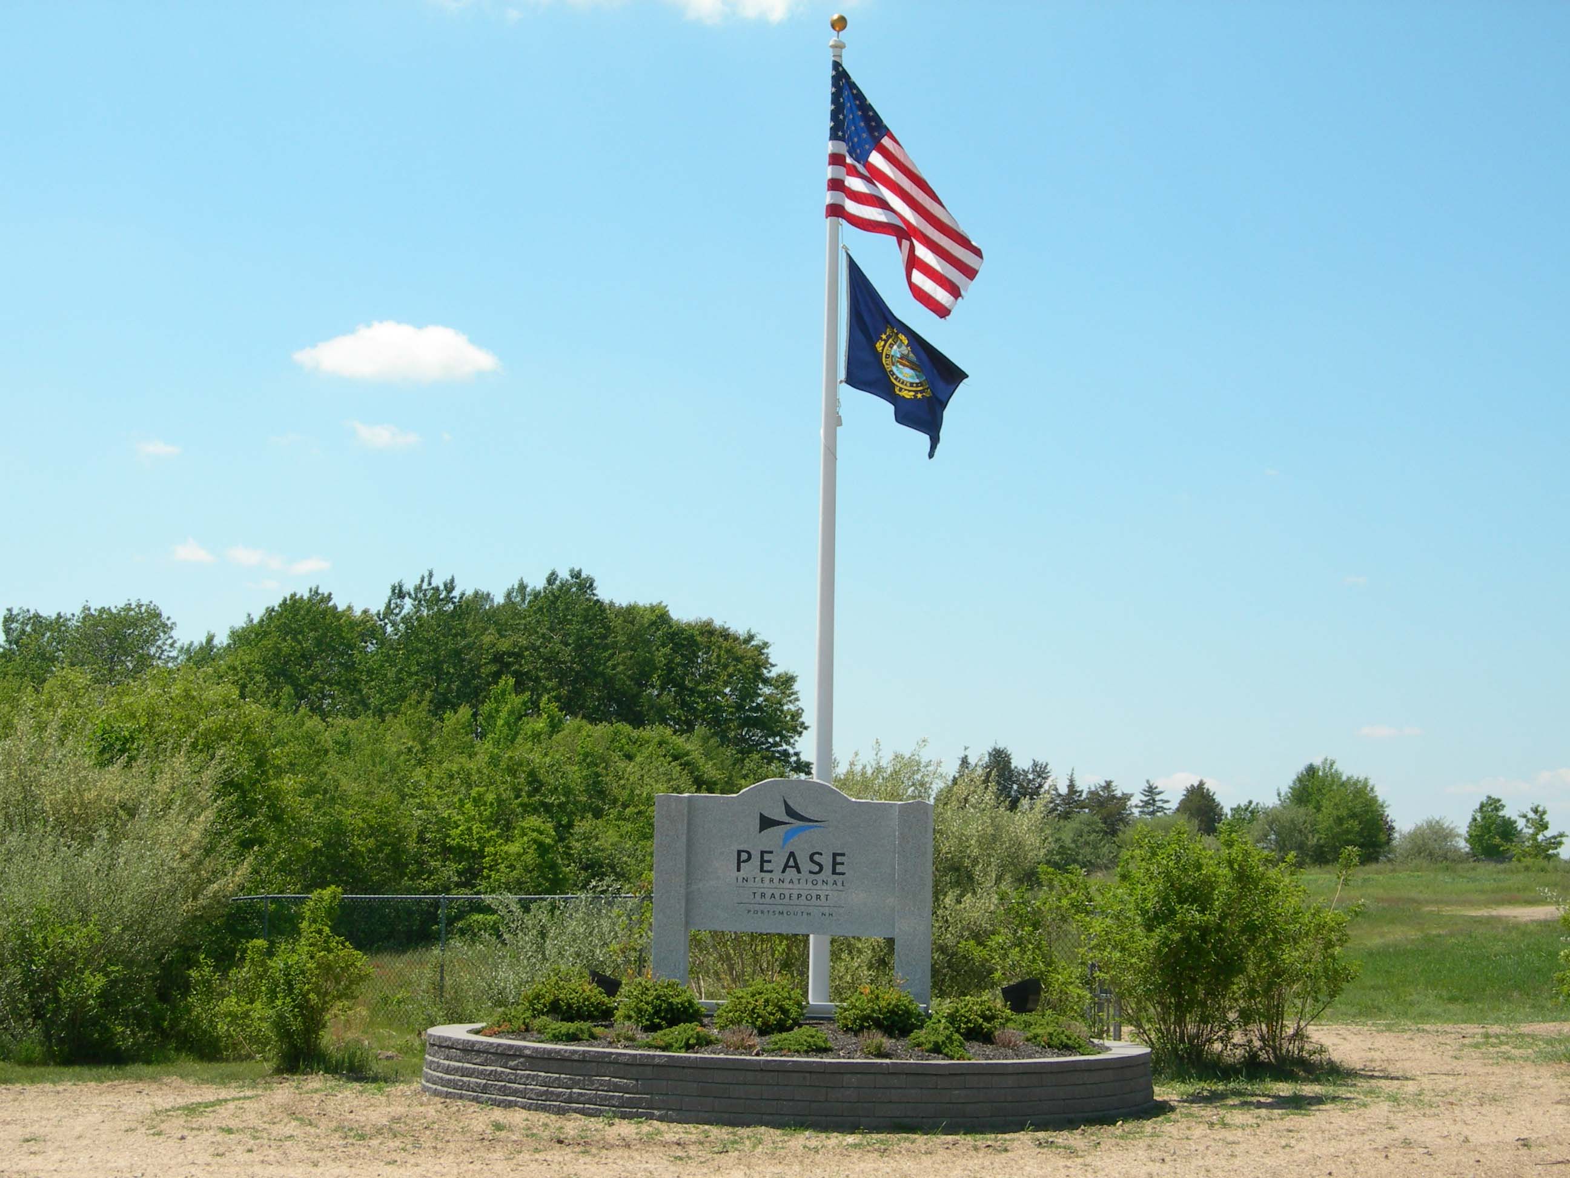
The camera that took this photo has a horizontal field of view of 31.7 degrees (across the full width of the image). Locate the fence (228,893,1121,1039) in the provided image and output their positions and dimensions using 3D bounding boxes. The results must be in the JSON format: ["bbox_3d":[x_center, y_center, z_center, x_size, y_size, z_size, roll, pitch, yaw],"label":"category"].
[{"bbox_3d":[-1.864,4.129,29.611,12.260,1.700,0.100,-3,-8,36],"label":"fence"}]

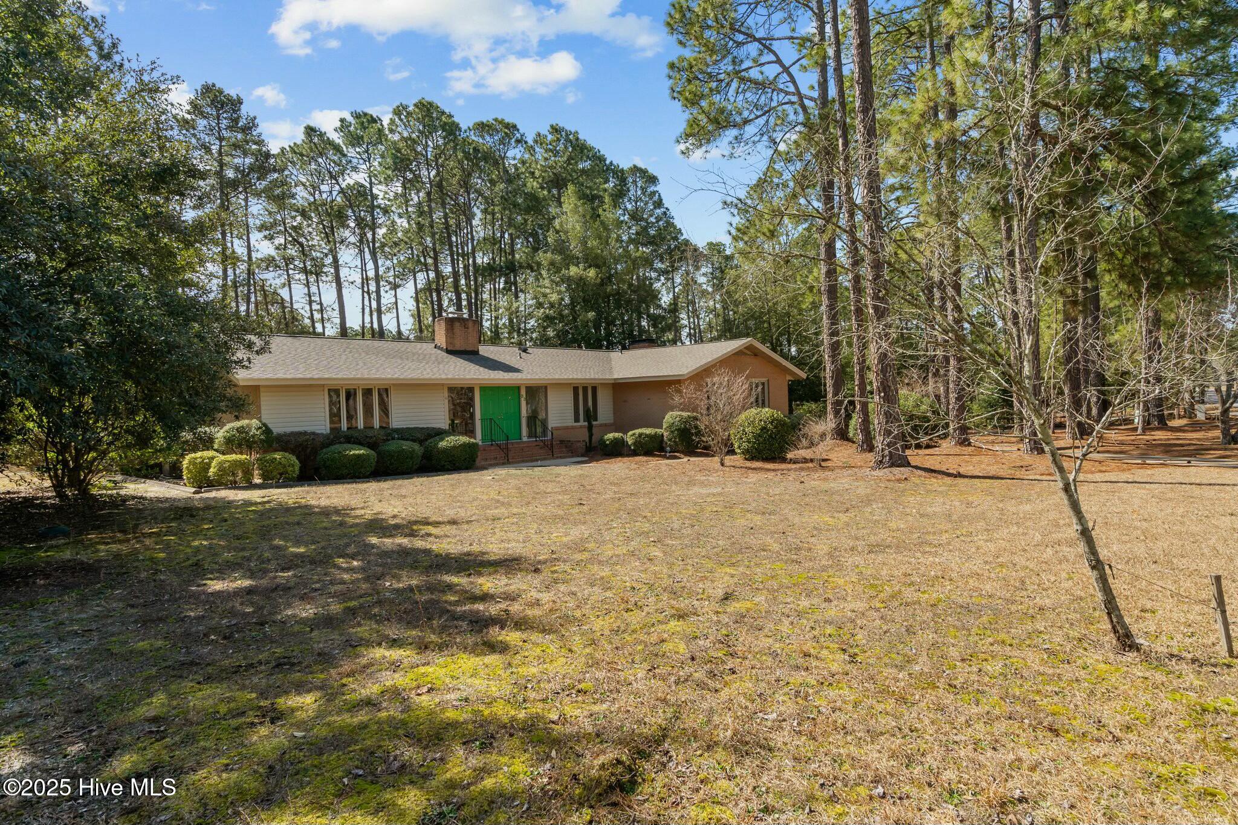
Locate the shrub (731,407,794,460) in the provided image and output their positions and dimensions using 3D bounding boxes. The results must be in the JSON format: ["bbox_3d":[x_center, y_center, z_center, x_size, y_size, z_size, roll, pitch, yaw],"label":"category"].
[{"bbox_3d":[4.605,0.677,19.915,1.950,1.670,1.950,0,2,44],"label":"shrub"}]

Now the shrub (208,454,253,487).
[{"bbox_3d":[-9.914,1.482,15.800,0.980,0.860,0.950,-2,2,-32],"label":"shrub"}]

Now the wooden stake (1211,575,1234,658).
[{"bbox_3d":[4.688,1.583,4.800,0.055,0.650,0.055,-10,-1,17],"label":"wooden stake"}]

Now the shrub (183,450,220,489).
[{"bbox_3d":[-10.777,1.476,16.000,0.900,1.000,0.900,-3,2,-34],"label":"shrub"}]

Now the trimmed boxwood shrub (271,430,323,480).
[{"bbox_3d":[-8.830,1.164,17.178,1.050,1.260,1.400,0,2,44],"label":"trimmed boxwood shrub"}]

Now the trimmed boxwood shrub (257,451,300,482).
[{"bbox_3d":[-8.909,1.423,16.185,1.060,0.810,1.090,0,2,44],"label":"trimmed boxwood shrub"}]

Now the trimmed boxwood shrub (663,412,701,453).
[{"bbox_3d":[2.346,0.740,23.100,1.420,1.550,1.380,-1,1,6],"label":"trimmed boxwood shrub"}]

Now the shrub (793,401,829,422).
[{"bbox_3d":[9.485,0.095,30.500,1.900,1.400,1.700,-1,1,17],"label":"shrub"}]

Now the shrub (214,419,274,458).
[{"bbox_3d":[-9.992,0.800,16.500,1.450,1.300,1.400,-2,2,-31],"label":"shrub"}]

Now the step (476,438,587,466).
[{"bbox_3d":[-3.644,1.466,22.301,1.800,0.640,4.750,0,2,44],"label":"step"}]

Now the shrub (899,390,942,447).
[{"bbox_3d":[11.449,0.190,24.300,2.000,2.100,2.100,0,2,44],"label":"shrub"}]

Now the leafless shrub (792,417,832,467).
[{"bbox_3d":[5.626,0.872,18.000,1.250,1.480,1.200,-1,1,17],"label":"leafless shrub"}]

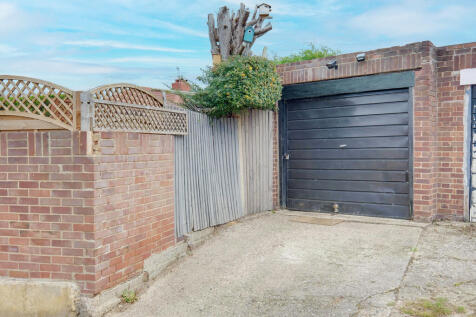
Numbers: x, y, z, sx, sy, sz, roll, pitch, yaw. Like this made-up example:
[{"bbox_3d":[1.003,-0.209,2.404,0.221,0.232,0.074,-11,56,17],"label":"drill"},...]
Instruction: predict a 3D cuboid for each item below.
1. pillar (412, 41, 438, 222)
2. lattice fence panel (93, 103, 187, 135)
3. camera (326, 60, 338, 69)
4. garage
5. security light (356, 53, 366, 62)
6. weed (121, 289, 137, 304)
[{"bbox_3d":[2.805,-0.399,6.512,0.250,2.630,0.330,0,1,37],"label":"pillar"},{"bbox_3d":[-1.008,-0.418,4.859,0.050,0.290,1.760,0,1,21],"label":"lattice fence panel"},{"bbox_3d":[1.553,-1.540,7.170,0.170,0.130,0.140,-2,2,-44],"label":"camera"},{"bbox_3d":[1.691,-0.193,7.178,2.280,2.220,0.250,0,1,37],"label":"garage"},{"bbox_3d":[1.953,-1.598,6.900,0.150,0.130,0.110,0,0,37],"label":"security light"},{"bbox_3d":[-1.072,1.351,4.270,0.130,0.120,0.140,0,1,21],"label":"weed"}]

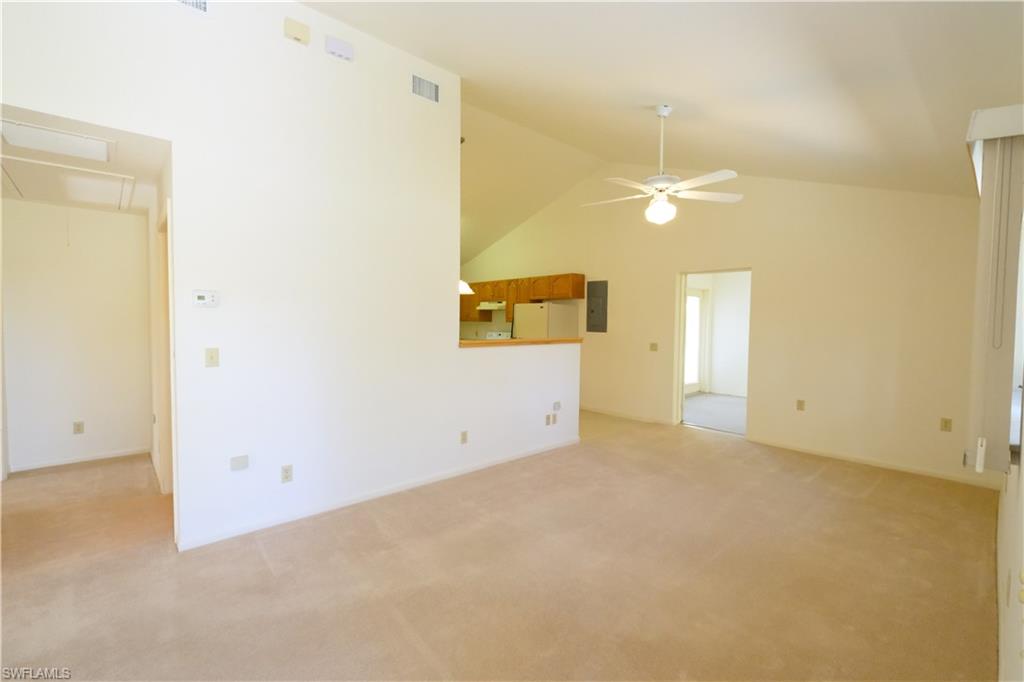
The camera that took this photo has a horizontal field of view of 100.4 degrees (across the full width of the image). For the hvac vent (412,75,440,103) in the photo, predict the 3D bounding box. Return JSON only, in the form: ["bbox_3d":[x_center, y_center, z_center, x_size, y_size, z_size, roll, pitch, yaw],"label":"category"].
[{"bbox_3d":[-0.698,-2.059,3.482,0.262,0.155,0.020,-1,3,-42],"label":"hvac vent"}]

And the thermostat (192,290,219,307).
[{"bbox_3d":[-1.827,-0.253,2.545,0.122,0.083,0.028,-1,3,-42],"label":"thermostat"}]

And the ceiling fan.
[{"bbox_3d":[1.168,-1.364,3.305,1.290,0.922,1.270,1,2,14],"label":"ceiling fan"}]

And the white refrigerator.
[{"bbox_3d":[0.552,0.254,6.966,0.765,1.700,0.715,-1,3,-42],"label":"white refrigerator"}]

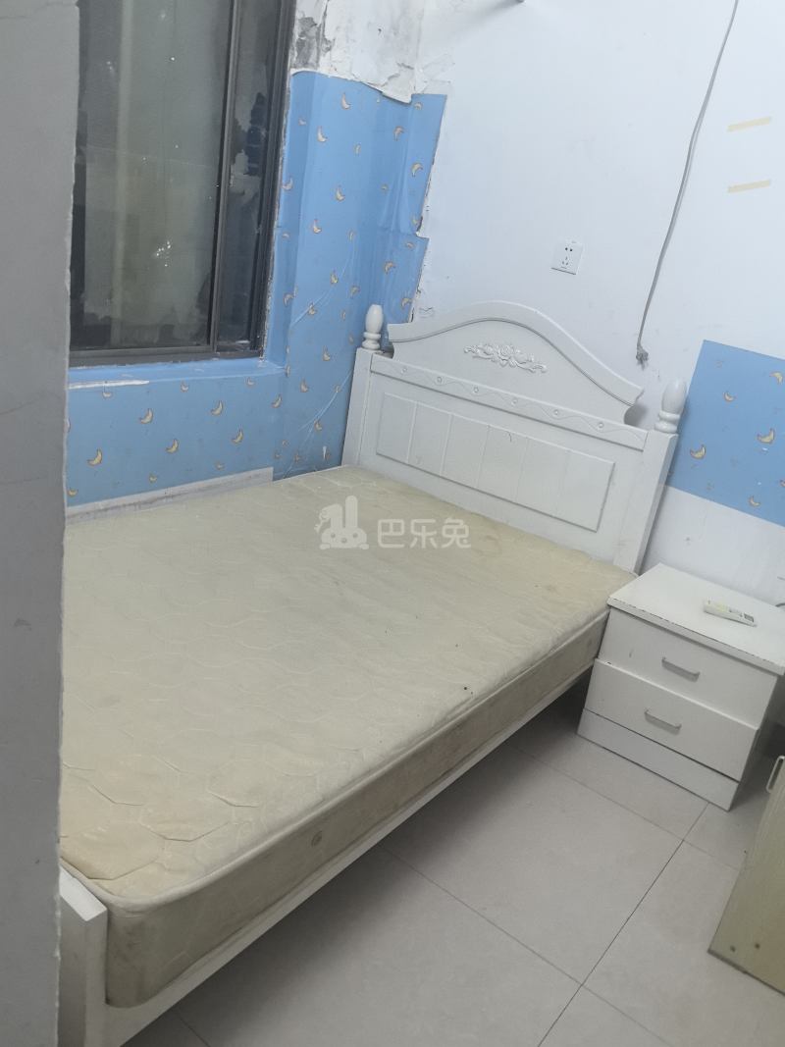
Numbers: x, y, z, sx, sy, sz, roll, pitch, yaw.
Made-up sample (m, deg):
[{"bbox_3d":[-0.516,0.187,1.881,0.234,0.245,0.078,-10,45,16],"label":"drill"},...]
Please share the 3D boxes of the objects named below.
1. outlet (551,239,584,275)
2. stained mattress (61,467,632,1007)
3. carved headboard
[{"bbox_3d":[0.557,-0.846,2.596,0.089,0.087,0.012,23,25,33],"label":"outlet"},{"bbox_3d":[-0.304,0.244,2.264,1.327,0.180,1.984,22,25,33],"label":"stained mattress"},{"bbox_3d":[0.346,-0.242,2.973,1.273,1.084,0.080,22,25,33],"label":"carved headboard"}]

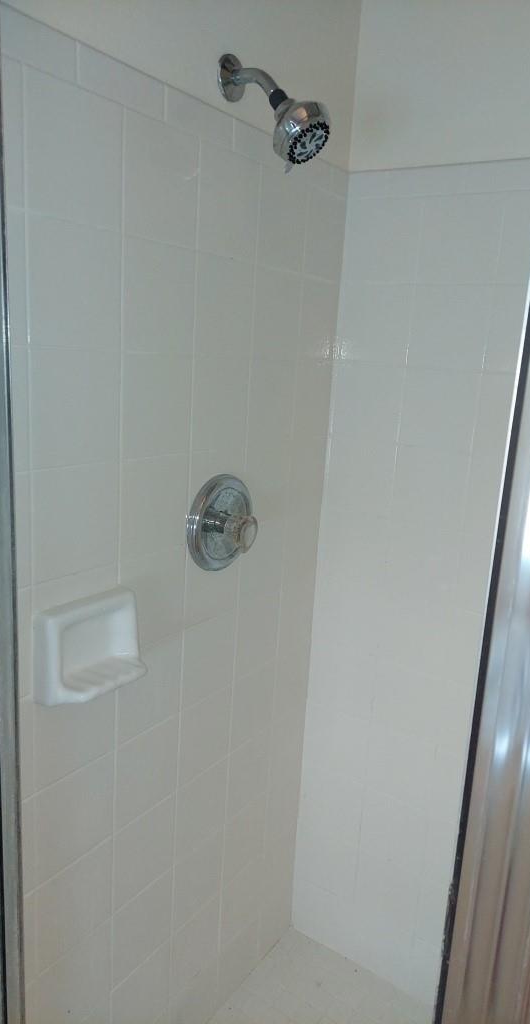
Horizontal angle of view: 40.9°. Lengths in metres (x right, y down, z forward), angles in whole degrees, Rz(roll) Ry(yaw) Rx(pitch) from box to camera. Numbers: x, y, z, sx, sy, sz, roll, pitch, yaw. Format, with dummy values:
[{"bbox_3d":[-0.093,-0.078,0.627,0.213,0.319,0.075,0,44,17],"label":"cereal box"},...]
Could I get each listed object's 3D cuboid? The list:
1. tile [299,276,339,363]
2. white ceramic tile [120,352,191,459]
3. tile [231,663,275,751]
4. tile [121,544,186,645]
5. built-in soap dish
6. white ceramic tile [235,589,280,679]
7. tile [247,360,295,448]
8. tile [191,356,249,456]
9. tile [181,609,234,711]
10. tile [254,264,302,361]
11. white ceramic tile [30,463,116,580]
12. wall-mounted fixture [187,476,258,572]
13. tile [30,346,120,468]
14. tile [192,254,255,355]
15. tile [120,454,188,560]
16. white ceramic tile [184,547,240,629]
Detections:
[{"bbox_3d":[0.102,-0.374,1.382,0.009,0.150,0.129,12,15,34],"label":"tile"},{"bbox_3d":[-0.163,-0.160,1.061,0.009,0.151,0.151,12,15,33],"label":"white ceramic tile"},{"bbox_3d":[-0.025,0.391,1.444,0.009,0.151,0.151,12,15,33],"label":"tile"},{"bbox_3d":[-0.182,0.139,1.133,0.009,0.152,0.152,12,15,33],"label":"tile"},{"bbox_3d":[-0.236,0.190,0.995,0.069,0.127,0.160,12,15,33],"label":"built-in soap dish"},{"bbox_3d":[-0.016,0.242,1.410,0.009,0.151,0.151,12,15,33],"label":"white ceramic tile"},{"bbox_3d":[0.011,-0.205,1.302,0.009,0.150,0.149,12,15,34],"label":"tile"},{"bbox_3d":[-0.076,-0.183,1.189,0.009,0.152,0.152,12,15,33],"label":"tile"},{"bbox_3d":[-0.103,0.264,1.293,0.009,0.152,0.152,12,15,33],"label":"tile"},{"bbox_3d":[0.021,-0.353,1.269,0.009,0.150,0.149,12,15,34],"label":"tile"},{"bbox_3d":[-0.259,0.012,0.971,0.009,0.151,0.151,12,15,33],"label":"white ceramic tile"},{"bbox_3d":[-0.052,0.024,1.211,0.073,0.171,0.171,12,15,33],"label":"wall-mounted fixture"},{"bbox_3d":[-0.251,-0.138,0.943,0.009,0.152,0.152,12,15,33],"label":"tile"},{"bbox_3d":[-0.067,-0.333,1.155,0.009,0.152,0.152,12,15,33],"label":"tile"},{"bbox_3d":[-0.173,-0.012,1.101,0.009,0.152,0.152,12,15,33],"label":"tile"},{"bbox_3d":[-0.094,0.115,1.259,0.009,0.152,0.152,12,15,33],"label":"white ceramic tile"}]

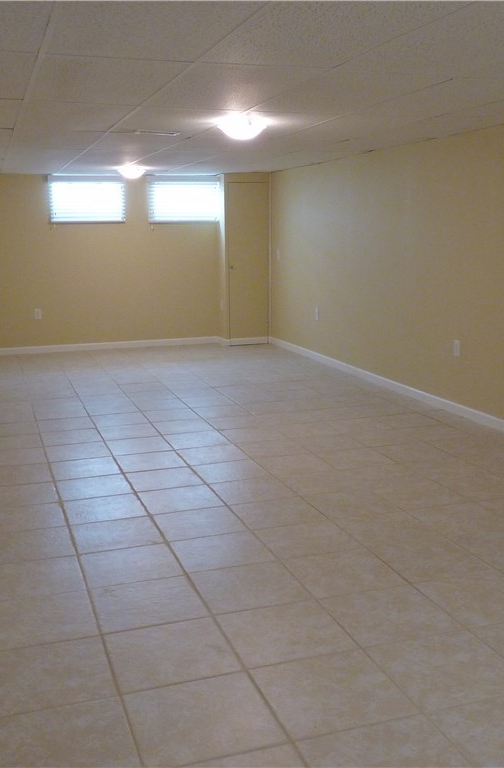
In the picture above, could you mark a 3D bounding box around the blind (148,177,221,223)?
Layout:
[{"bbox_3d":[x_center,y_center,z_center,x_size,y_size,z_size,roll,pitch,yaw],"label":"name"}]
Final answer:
[{"bbox_3d":[-0.812,-2.246,9.723,0.894,0.555,0.060,-4,11,-18],"label":"blind"}]

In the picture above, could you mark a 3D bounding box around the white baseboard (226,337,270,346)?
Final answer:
[{"bbox_3d":[-0.040,-0.527,9.875,0.553,0.088,0.016,-4,11,-18],"label":"white baseboard"}]

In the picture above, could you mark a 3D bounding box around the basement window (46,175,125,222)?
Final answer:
[{"bbox_3d":[-1.917,-2.159,9.360,0.886,0.539,0.060,-4,11,-18],"label":"basement window"}]

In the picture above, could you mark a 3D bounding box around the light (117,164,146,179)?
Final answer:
[{"bbox_3d":[-1.220,-2.157,8.105,0.320,0.130,0.320,-4,11,-18],"label":"light"}]

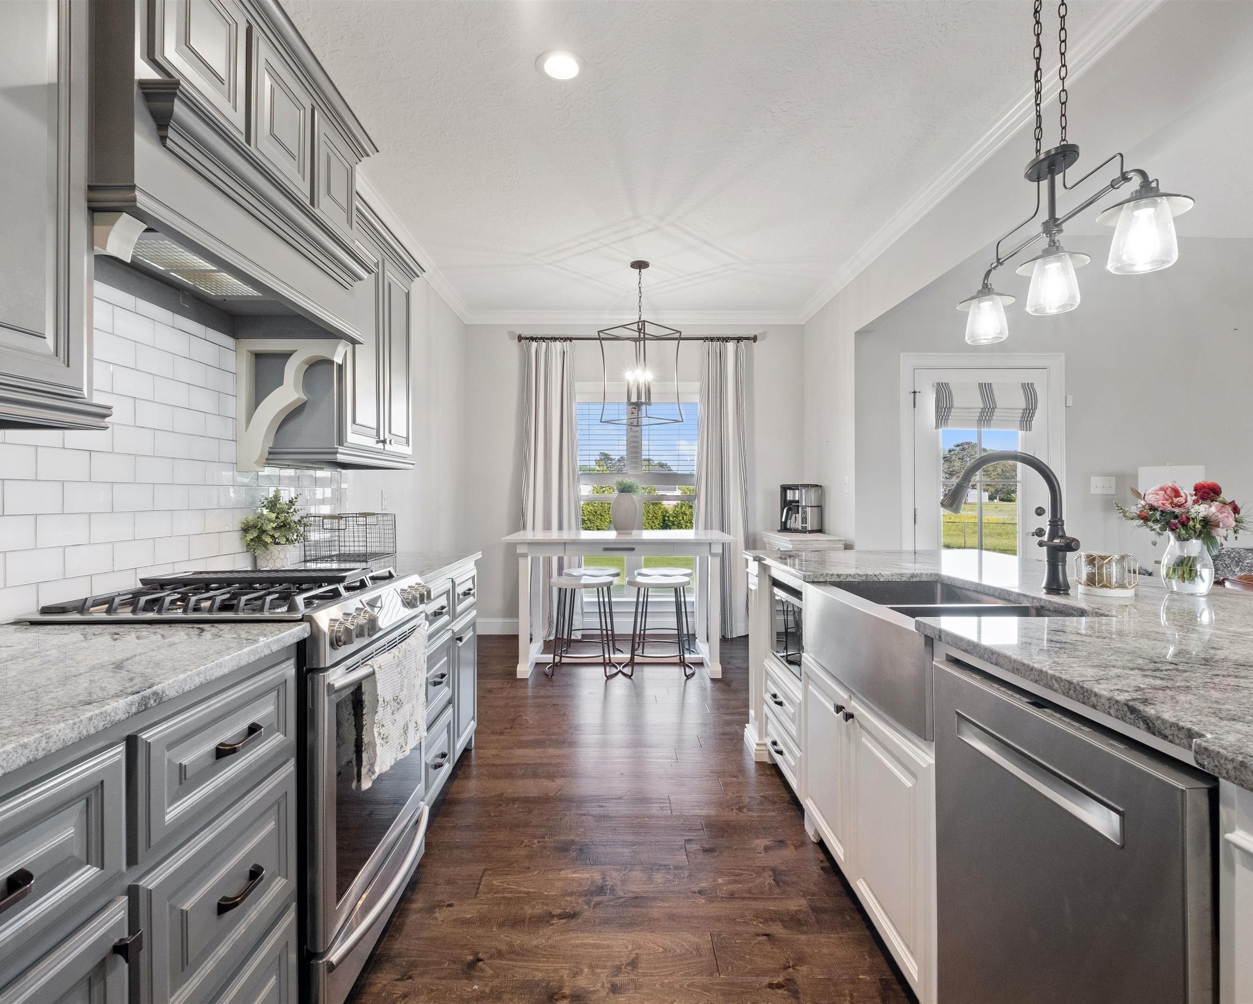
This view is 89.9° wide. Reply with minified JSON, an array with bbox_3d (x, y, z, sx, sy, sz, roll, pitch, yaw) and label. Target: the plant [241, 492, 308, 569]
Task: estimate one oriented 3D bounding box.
[{"bbox_3d":[-1.189,0.100,2.116,0.205,0.272,0.205,0,0,-1],"label":"plant"}]

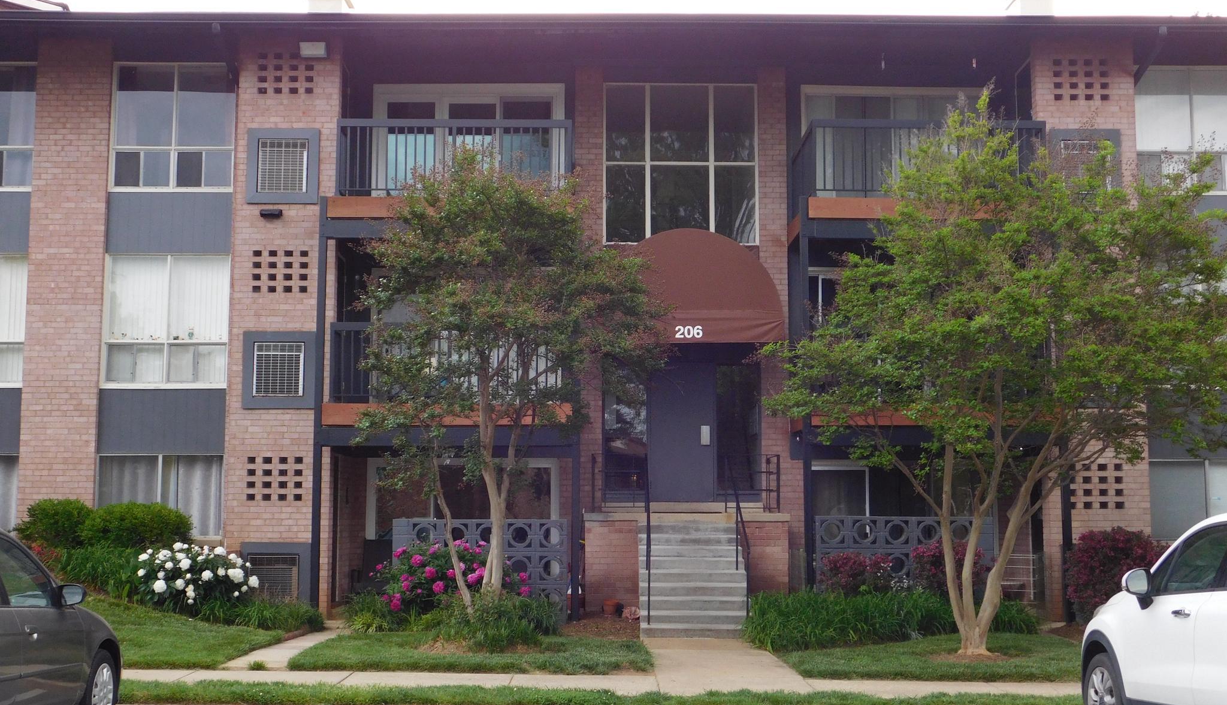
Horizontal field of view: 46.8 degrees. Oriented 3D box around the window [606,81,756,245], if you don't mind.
[{"bbox_3d":[0.983,-2.751,20.758,2.246,2.397,0.120,0,-6,0],"label":"window"}]

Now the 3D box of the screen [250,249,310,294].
[{"bbox_3d":[-4.389,-1.063,18.743,0.764,0.588,0.100,0,-6,0],"label":"screen"}]

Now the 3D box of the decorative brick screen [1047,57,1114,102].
[{"bbox_3d":[6.277,-3.644,19.055,0.823,0.593,0.100,0,-6,0],"label":"decorative brick screen"}]

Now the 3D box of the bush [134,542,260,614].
[{"bbox_3d":[-4.985,2.698,16.992,1.526,0.852,1.200,0,-6,0],"label":"bush"}]

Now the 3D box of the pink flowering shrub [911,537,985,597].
[{"bbox_3d":[4.123,2.759,17.324,0.997,0.953,0.900,0,-6,0],"label":"pink flowering shrub"}]

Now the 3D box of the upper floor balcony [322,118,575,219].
[{"bbox_3d":[-2.155,-2.343,19.694,3.266,1.358,1.860,0,-6,0],"label":"upper floor balcony"}]

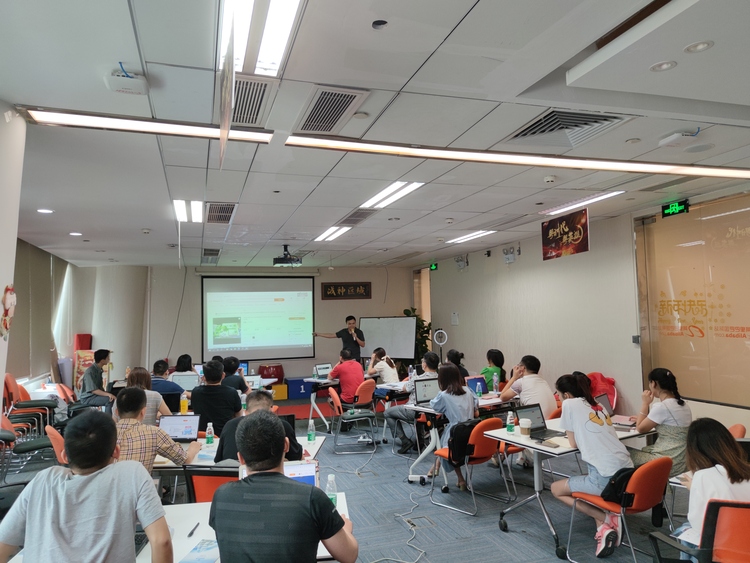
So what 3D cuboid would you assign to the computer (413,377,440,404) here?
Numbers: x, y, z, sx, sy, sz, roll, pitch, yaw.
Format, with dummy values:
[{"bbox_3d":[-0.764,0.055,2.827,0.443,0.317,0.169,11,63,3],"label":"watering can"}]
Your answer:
[{"bbox_3d":[0.646,1.250,5.711,0.355,0.245,0.280,1,-5,-37],"label":"computer"}]

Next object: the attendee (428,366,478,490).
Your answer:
[{"bbox_3d":[0.813,1.447,5.320,0.480,1.250,0.680,-1,-4,-21],"label":"attendee"}]

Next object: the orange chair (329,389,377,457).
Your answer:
[{"bbox_3d":[-0.303,1.729,6.642,0.560,0.800,0.470,-1,-4,-6],"label":"orange chair"}]

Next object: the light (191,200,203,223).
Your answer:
[{"bbox_3d":[-1.854,-0.725,5.441,0.110,0.050,1.160,-1,-4,-19],"label":"light"}]

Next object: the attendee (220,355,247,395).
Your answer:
[{"bbox_3d":[-1.667,1.553,6.198,0.500,1.325,0.780,-1,-4,0],"label":"attendee"}]

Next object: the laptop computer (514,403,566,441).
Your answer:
[{"bbox_3d":[1.360,1.146,4.243,0.300,0.200,0.290,0,-4,-27],"label":"laptop computer"}]

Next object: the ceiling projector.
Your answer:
[{"bbox_3d":[-1.381,-0.406,8.210,0.390,0.340,0.300,0,-4,-19],"label":"ceiling projector"}]

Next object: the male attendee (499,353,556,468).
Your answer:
[{"bbox_3d":[1.575,1.357,5.133,0.520,1.230,0.820,1,-4,-31],"label":"male attendee"}]

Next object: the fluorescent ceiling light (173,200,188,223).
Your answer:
[{"bbox_3d":[-2.021,-0.732,5.433,0.110,0.050,1.150,-1,-4,-19],"label":"fluorescent ceiling light"}]

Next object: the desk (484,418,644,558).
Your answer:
[{"bbox_3d":[1.643,1.553,4.128,1.400,0.750,0.720,1,-4,-32],"label":"desk"}]

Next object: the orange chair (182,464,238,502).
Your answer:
[{"bbox_3d":[-0.873,1.501,3.232,0.550,0.900,0.600,-2,-4,-2],"label":"orange chair"}]

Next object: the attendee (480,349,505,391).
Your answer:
[{"bbox_3d":[1.550,1.516,6.976,0.470,1.200,0.750,2,-5,-44],"label":"attendee"}]

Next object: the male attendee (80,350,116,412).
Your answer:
[{"bbox_3d":[-4.305,1.754,8.100,0.720,1.360,0.460,0,-4,-28],"label":"male attendee"}]

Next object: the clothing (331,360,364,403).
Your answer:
[{"bbox_3d":[-0.412,1.514,7.800,0.500,0.640,0.420,1,-5,-38],"label":"clothing"}]

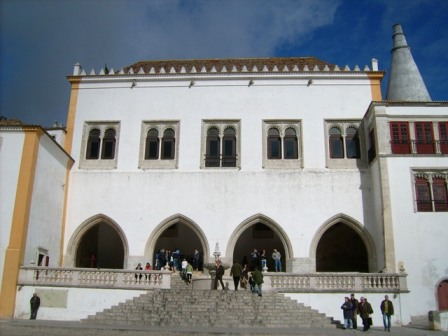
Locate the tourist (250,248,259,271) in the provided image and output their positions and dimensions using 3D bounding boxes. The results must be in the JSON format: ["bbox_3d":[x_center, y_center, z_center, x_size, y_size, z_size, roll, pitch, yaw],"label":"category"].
[{"bbox_3d":[2.417,7.235,35.365,0.560,1.740,0.420,0,-15,3],"label":"tourist"}]

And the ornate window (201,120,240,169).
[{"bbox_3d":[-0.222,-1.930,37.295,3.239,4.187,0.400,0,-15,4],"label":"ornate window"}]

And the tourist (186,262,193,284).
[{"bbox_3d":[-2.254,6.827,29.377,0.500,1.420,0.450,-1,-16,7],"label":"tourist"}]

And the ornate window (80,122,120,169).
[{"bbox_3d":[-10.323,-1.907,38.057,3.186,4.220,0.400,0,-15,4],"label":"ornate window"}]

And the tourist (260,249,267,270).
[{"bbox_3d":[3.127,7.253,35.320,0.450,1.670,0.350,-5,-16,20],"label":"tourist"}]

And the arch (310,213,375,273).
[{"bbox_3d":[8.815,5.793,34.076,4.907,4.610,1.000,0,-16,4],"label":"arch"}]

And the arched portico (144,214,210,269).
[{"bbox_3d":[-3.467,5.850,34.946,4.907,4.560,1.000,0,-16,4],"label":"arched portico"}]

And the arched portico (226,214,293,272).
[{"bbox_3d":[2.803,5.952,35.850,5.164,4.513,1.000,0,-15,3],"label":"arched portico"}]

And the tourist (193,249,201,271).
[{"bbox_3d":[-2.132,7.233,35.500,0.550,1.693,0.380,-4,-16,19],"label":"tourist"}]

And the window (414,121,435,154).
[{"bbox_3d":[14.671,-2.178,33.078,1.302,2.479,0.250,0,-15,4],"label":"window"}]

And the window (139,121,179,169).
[{"bbox_3d":[-5.202,-1.898,36.885,3.172,4.114,0.400,0,-16,4],"label":"window"}]

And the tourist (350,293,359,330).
[{"bbox_3d":[6.753,7.482,23.627,0.520,1.740,0.380,-7,-17,26],"label":"tourist"}]

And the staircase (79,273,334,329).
[{"bbox_3d":[-0.512,7.444,26.267,13.700,3.000,6.000,0,-16,4],"label":"staircase"}]

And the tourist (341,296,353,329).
[{"bbox_3d":[6.495,7.599,23.739,0.620,1.630,0.420,-5,-17,21],"label":"tourist"}]

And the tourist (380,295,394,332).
[{"bbox_3d":[8.373,7.467,23.200,0.600,1.806,0.380,1,-15,2],"label":"tourist"}]

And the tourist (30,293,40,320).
[{"bbox_3d":[-12.380,9.118,29.800,0.550,1.662,0.380,2,-15,-5],"label":"tourist"}]

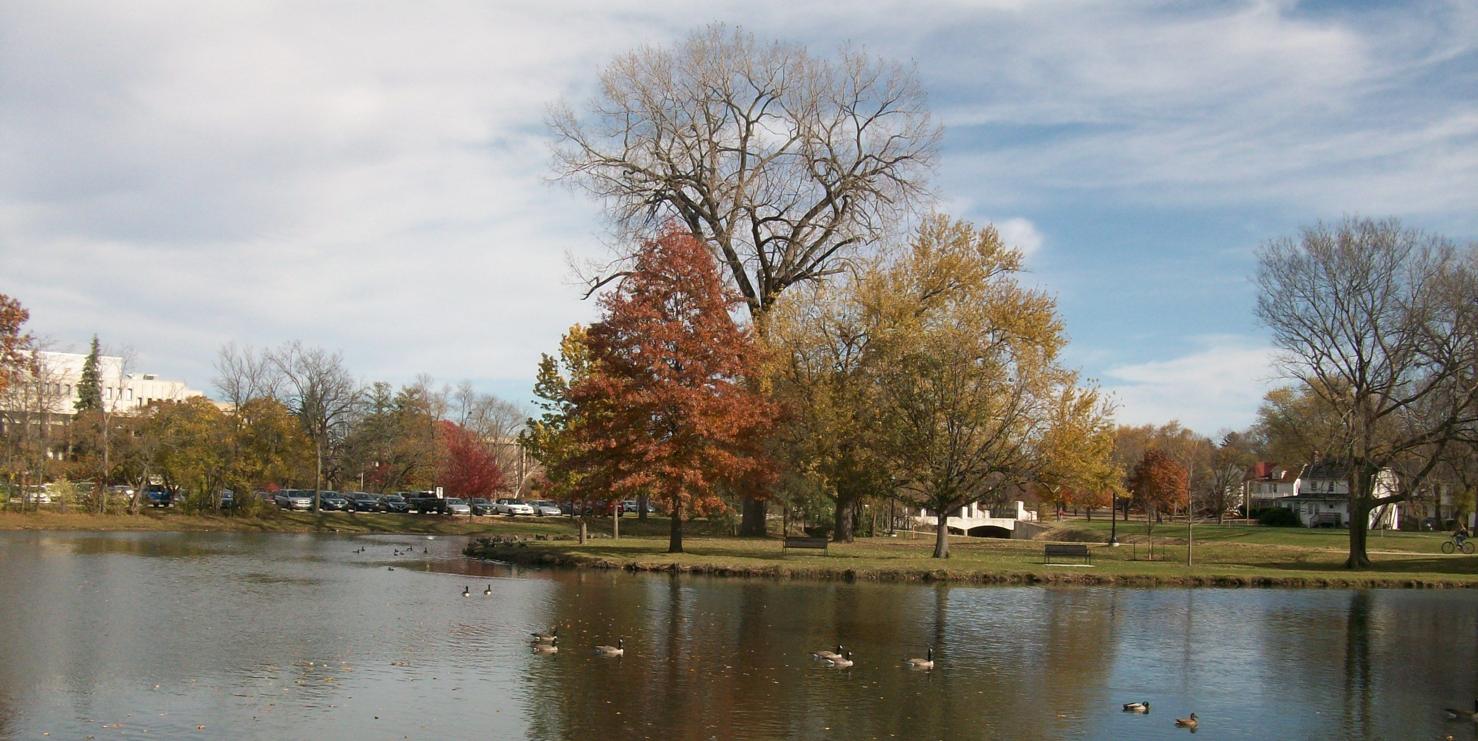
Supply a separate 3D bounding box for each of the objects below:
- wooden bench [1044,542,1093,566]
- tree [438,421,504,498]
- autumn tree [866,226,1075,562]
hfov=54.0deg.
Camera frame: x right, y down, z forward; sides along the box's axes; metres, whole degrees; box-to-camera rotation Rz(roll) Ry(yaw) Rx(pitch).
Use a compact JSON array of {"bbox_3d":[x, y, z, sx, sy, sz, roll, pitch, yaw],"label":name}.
[{"bbox_3d":[14.735,8.257,65.000,1.950,0.860,0.650,2,-5,-6],"label":"wooden bench"},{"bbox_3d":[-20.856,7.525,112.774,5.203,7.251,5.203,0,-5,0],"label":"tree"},{"bbox_3d":[10.977,0.823,69.000,9.400,16.200,9.300,1,-5,9],"label":"autumn tree"}]

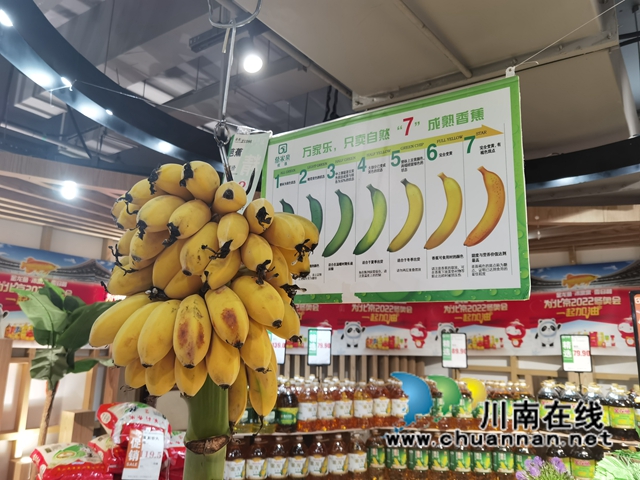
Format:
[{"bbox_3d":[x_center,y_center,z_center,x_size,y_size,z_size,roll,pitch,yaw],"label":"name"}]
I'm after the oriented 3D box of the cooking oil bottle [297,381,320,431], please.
[{"bbox_3d":[-0.074,1.074,3.230,0.125,0.302,0.130,6,-13,-24],"label":"cooking oil bottle"}]

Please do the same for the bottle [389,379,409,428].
[{"bbox_3d":[0.574,1.189,3.631,0.132,0.322,0.130,1,-12,-5],"label":"bottle"}]

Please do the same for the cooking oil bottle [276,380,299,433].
[{"bbox_3d":[-0.209,1.071,3.210,0.138,0.300,0.138,3,-12,-9],"label":"cooking oil bottle"}]

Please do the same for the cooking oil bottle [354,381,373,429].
[{"bbox_3d":[0.295,1.113,3.370,0.125,0.305,0.130,6,-13,-24],"label":"cooking oil bottle"}]

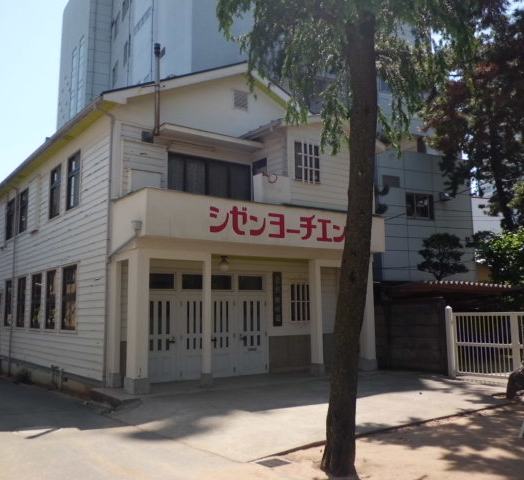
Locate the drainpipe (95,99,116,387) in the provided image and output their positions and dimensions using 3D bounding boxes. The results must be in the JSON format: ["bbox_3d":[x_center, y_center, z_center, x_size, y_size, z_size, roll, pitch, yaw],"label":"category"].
[{"bbox_3d":[-3.441,0.040,12.326,0.436,6.101,0.140,4,-9,-35],"label":"drainpipe"}]

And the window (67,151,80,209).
[{"bbox_3d":[-5.211,-1.622,15.862,0.120,1.519,1.076,4,-9,-35],"label":"window"}]

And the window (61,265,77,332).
[{"bbox_3d":[-4.909,1.476,14.561,0.120,1.659,1.280,4,-9,-35],"label":"window"}]

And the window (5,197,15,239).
[{"bbox_3d":[-9.716,-0.792,22.181,0.120,1.473,1.215,4,-9,-35],"label":"window"}]

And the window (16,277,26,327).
[{"bbox_3d":[-7.837,2.018,18.620,0.120,1.659,1.125,4,-9,-35],"label":"window"}]

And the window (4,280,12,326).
[{"bbox_3d":[-9.526,2.389,21.571,0.120,1.679,1.009,4,-9,-35],"label":"window"}]

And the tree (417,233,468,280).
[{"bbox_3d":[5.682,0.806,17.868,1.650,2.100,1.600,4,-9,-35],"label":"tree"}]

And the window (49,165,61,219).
[{"bbox_3d":[-6.230,-1.430,17.292,0.120,1.519,1.045,4,-9,-35],"label":"window"}]

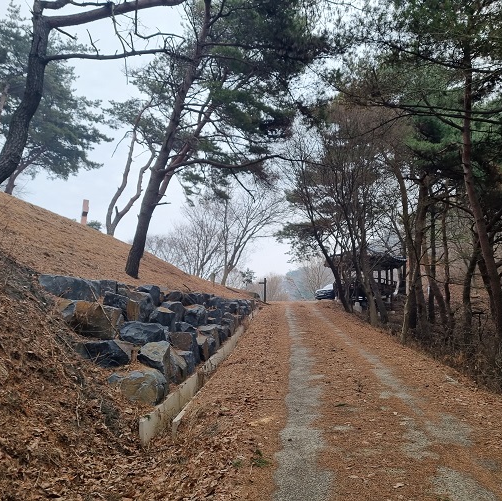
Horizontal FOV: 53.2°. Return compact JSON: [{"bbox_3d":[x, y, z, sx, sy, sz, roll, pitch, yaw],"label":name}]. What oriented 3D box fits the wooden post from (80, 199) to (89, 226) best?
[{"bbox_3d":[-6.614,-1.515,20.000,0.200,1.080,0.200,6,-4,-14],"label":"wooden post"}]

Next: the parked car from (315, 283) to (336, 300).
[{"bbox_3d":[7.950,3.750,47.000,1.870,1.660,4.650,-3,-5,35],"label":"parked car"}]

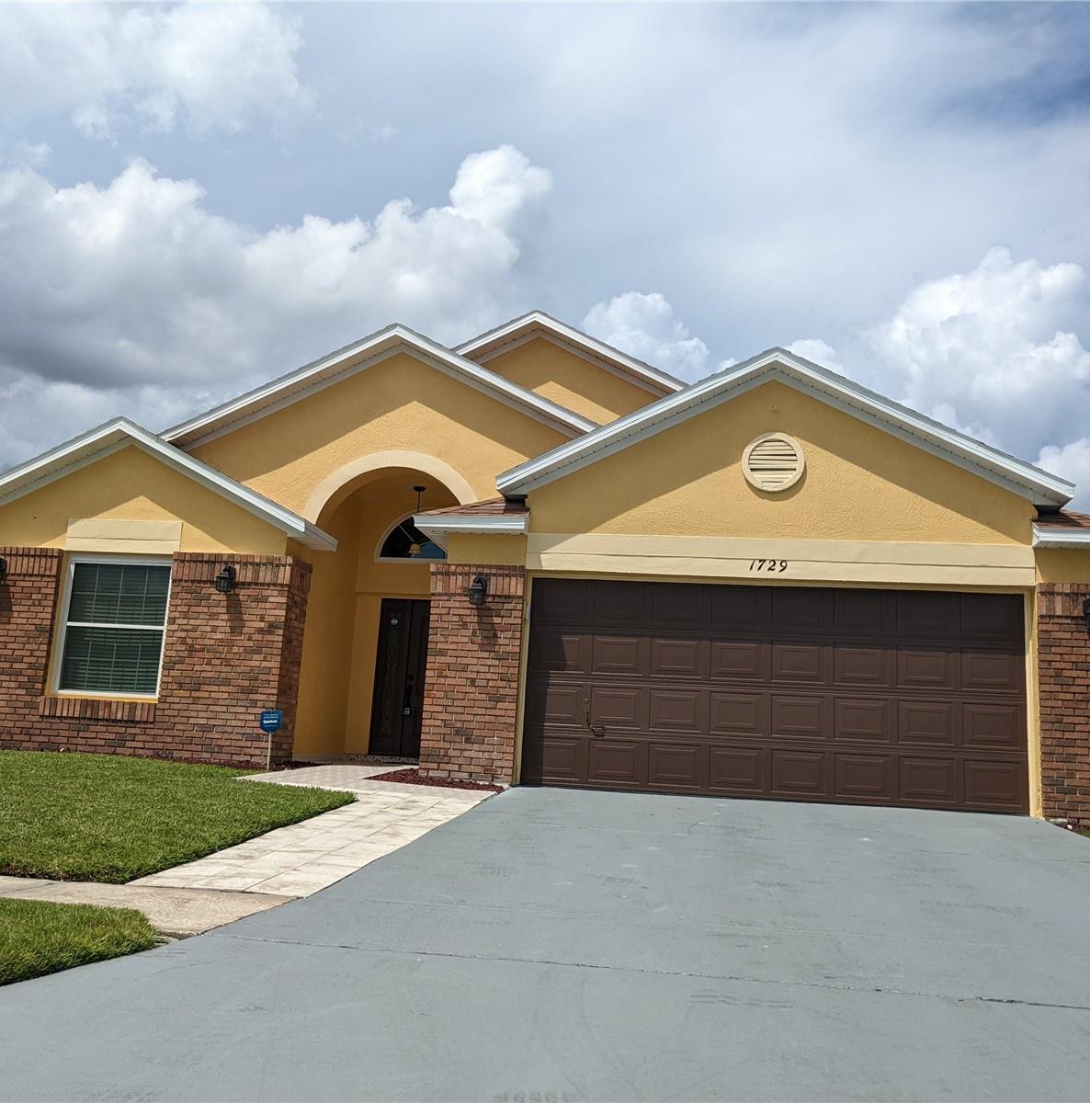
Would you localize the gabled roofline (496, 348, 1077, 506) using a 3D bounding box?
[{"bbox_3d":[2.329,-1.248,11.623,5.580,1.560,0.400,2,-11,9],"label":"gabled roofline"}]

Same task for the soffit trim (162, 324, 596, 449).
[{"bbox_3d":[-1.792,-1.816,12.872,5.060,1.410,0.420,2,-11,9],"label":"soffit trim"}]

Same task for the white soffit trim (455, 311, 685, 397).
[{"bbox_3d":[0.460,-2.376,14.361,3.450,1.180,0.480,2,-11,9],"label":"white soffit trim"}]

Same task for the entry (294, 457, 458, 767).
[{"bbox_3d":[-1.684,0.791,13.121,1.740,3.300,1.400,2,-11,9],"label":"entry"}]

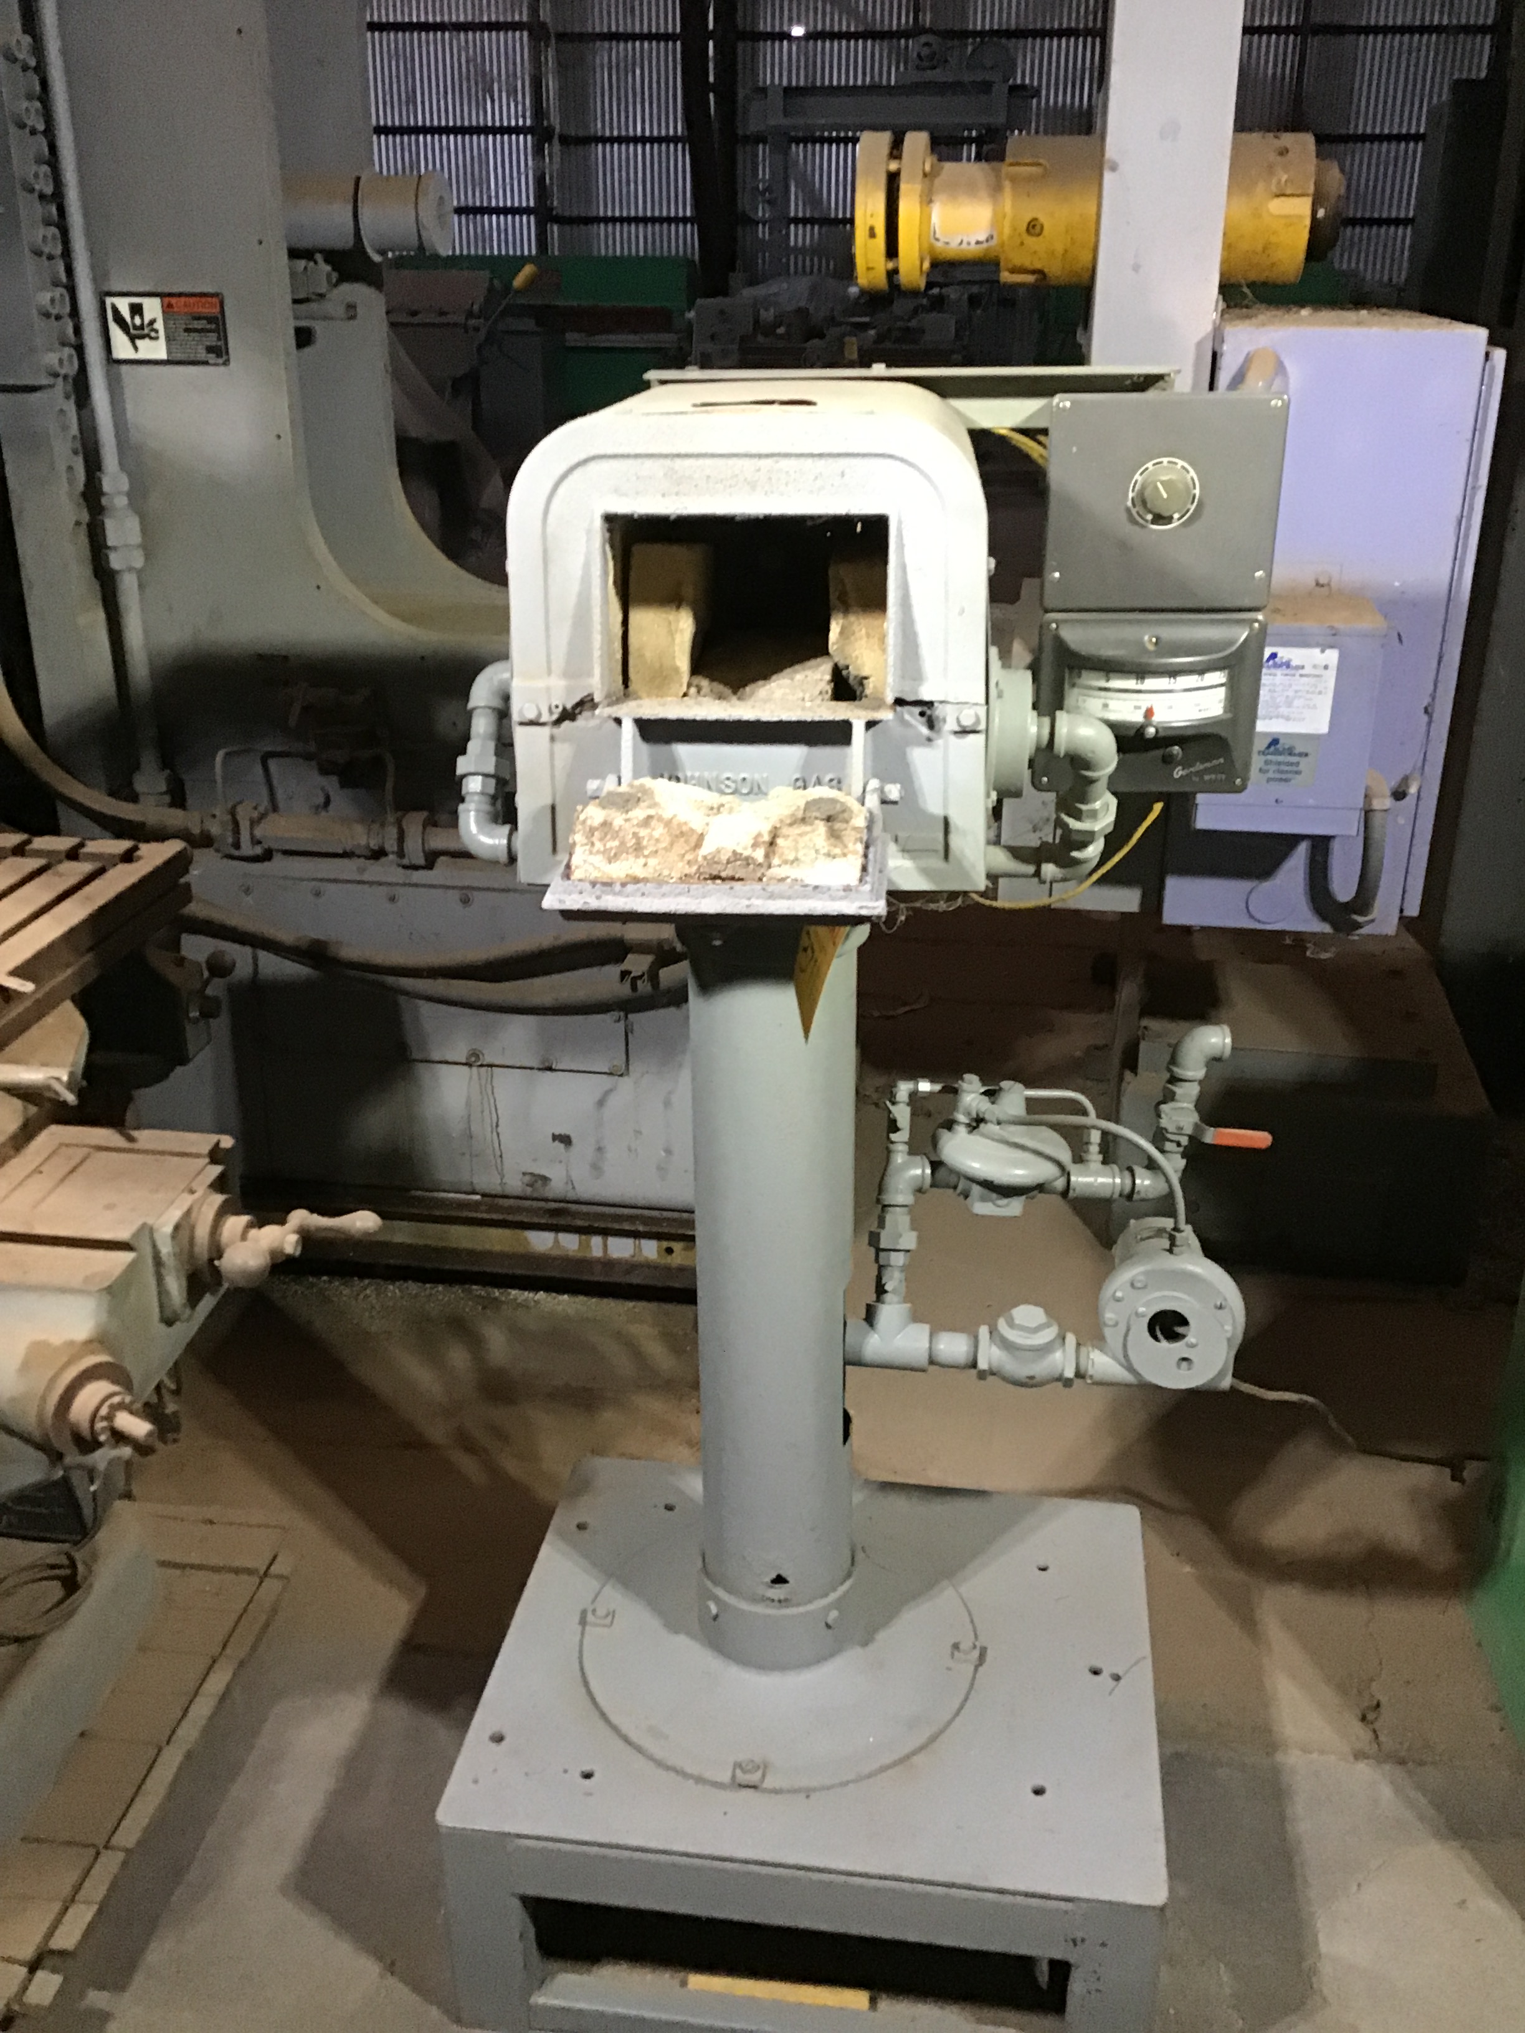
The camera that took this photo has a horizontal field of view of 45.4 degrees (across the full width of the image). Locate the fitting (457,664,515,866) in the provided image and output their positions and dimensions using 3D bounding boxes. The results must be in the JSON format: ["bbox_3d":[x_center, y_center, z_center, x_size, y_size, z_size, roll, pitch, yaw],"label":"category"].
[{"bbox_3d":[-0.209,-0.201,1.453,0.074,0.166,0.043,3,25,8],"label":"fitting"}]

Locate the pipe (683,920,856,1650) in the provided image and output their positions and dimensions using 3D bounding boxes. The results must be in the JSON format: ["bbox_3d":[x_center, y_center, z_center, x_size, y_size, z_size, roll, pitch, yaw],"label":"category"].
[{"bbox_3d":[0.011,0.228,1.622,0.147,0.787,0.147,3,25,8],"label":"pipe"}]

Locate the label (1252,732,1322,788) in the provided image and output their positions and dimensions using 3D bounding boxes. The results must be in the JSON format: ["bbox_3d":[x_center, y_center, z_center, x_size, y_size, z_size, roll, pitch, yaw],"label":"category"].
[{"bbox_3d":[0.830,-0.409,2.905,0.107,0.089,0.004,3,25,8],"label":"label"}]

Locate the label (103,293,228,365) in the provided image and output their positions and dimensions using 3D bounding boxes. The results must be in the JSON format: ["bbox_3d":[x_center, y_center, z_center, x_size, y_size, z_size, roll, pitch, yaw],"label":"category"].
[{"bbox_3d":[-0.828,-0.955,2.530,0.177,0.094,0.004,3,25,8],"label":"label"}]

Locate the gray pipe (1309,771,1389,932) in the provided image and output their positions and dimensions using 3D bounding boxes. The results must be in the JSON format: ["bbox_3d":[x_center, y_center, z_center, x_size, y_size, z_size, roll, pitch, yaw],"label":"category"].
[{"bbox_3d":[0.991,-0.275,3.077,0.118,0.276,0.085,3,25,8],"label":"gray pipe"}]

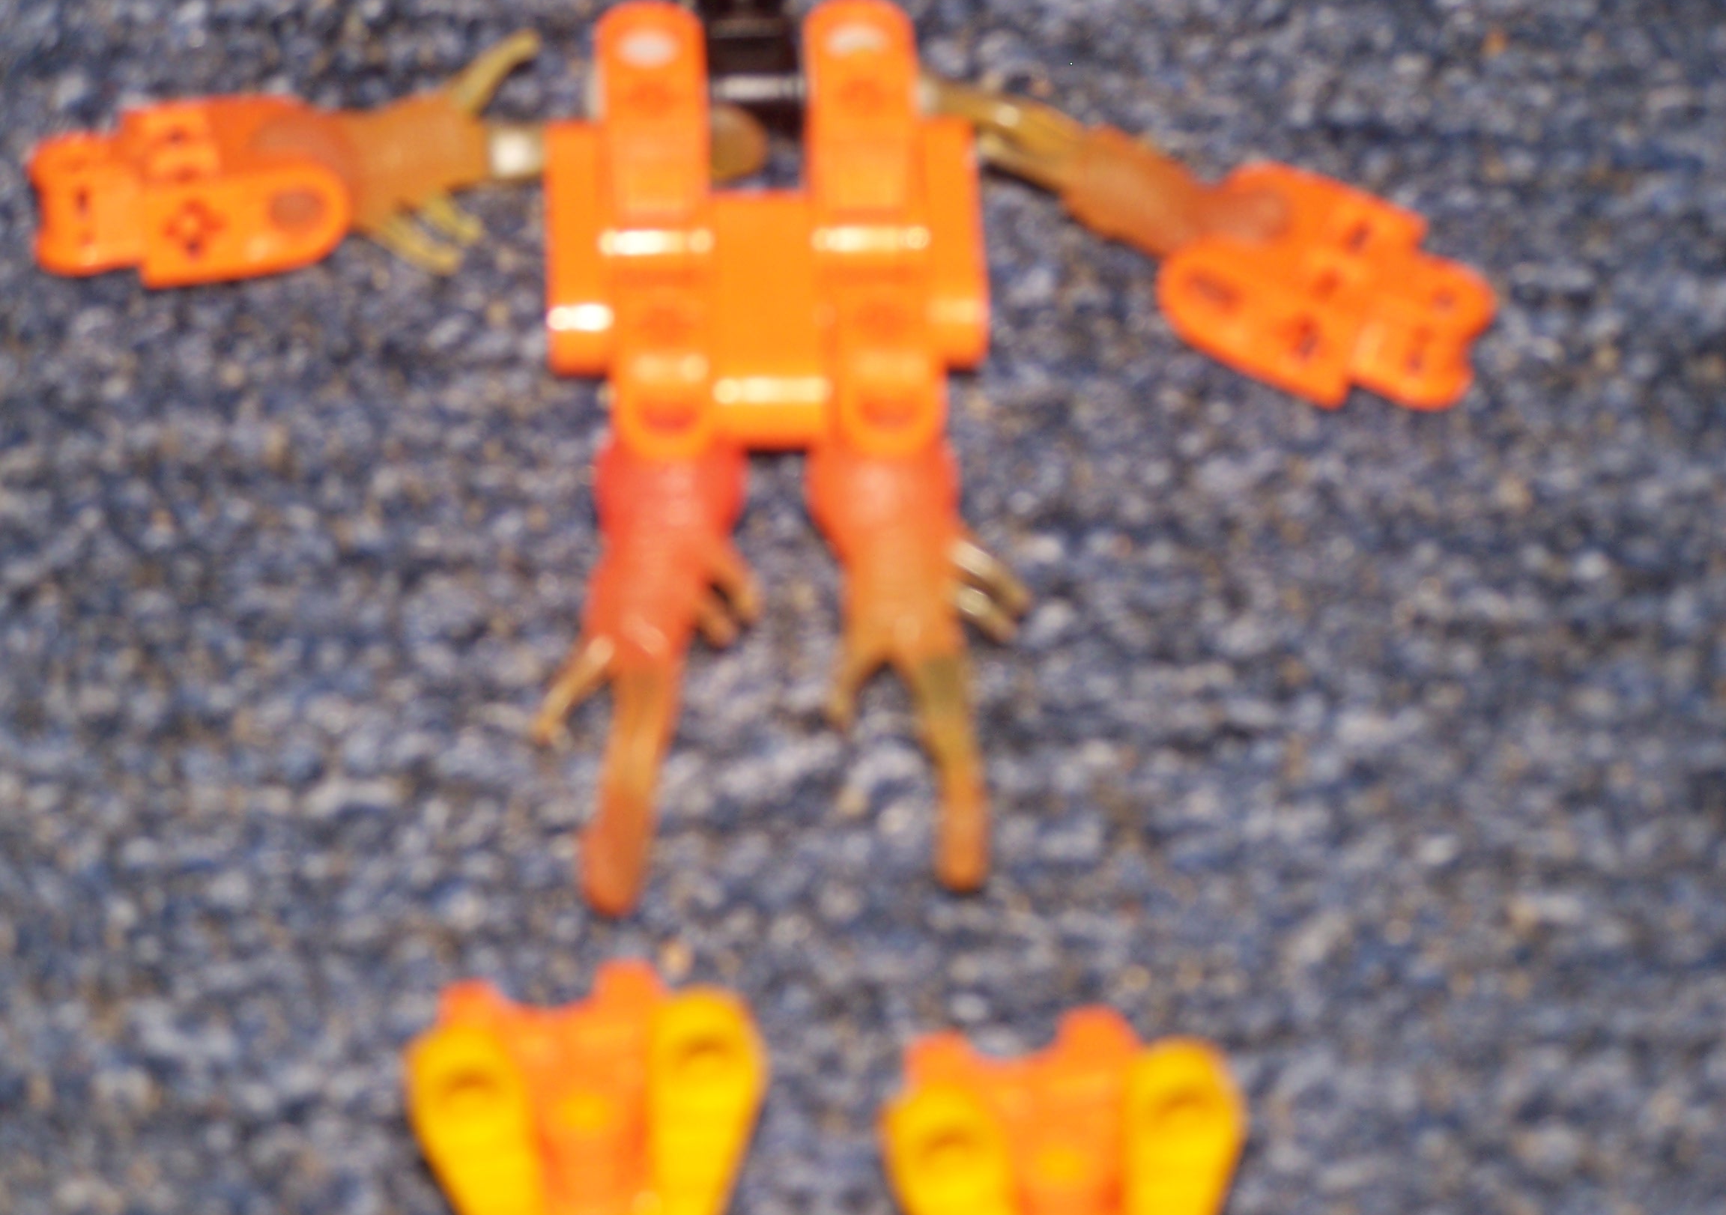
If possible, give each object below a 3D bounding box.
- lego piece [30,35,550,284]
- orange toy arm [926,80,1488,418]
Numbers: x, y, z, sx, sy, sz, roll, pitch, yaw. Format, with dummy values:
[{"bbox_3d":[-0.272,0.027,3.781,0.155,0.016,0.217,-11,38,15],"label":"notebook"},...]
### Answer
[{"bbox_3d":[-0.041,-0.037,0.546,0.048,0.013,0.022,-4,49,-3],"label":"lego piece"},{"bbox_3d":[0.025,-0.031,0.540,0.052,0.013,0.017,24,53,20],"label":"orange toy arm"}]

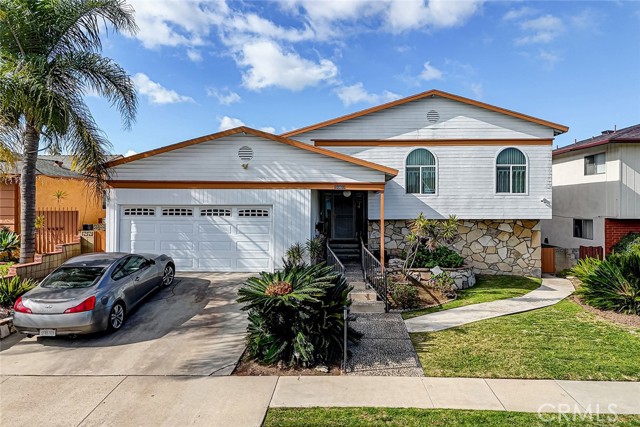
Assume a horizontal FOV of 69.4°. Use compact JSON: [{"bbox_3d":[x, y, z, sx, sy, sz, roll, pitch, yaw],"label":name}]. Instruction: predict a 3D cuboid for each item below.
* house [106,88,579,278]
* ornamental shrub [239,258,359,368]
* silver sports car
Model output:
[{"bbox_3d":[1.500,-1.000,19.700,15.600,7.000,11.000,0,1,2],"label":"house"},{"bbox_3d":[-0.410,1.770,8.900,2.350,1.650,2.200,0,1,0],"label":"ornamental shrub"},{"bbox_3d":[-5.100,1.620,11.150,1.830,1.390,4.650,0,10,4],"label":"silver sports car"}]

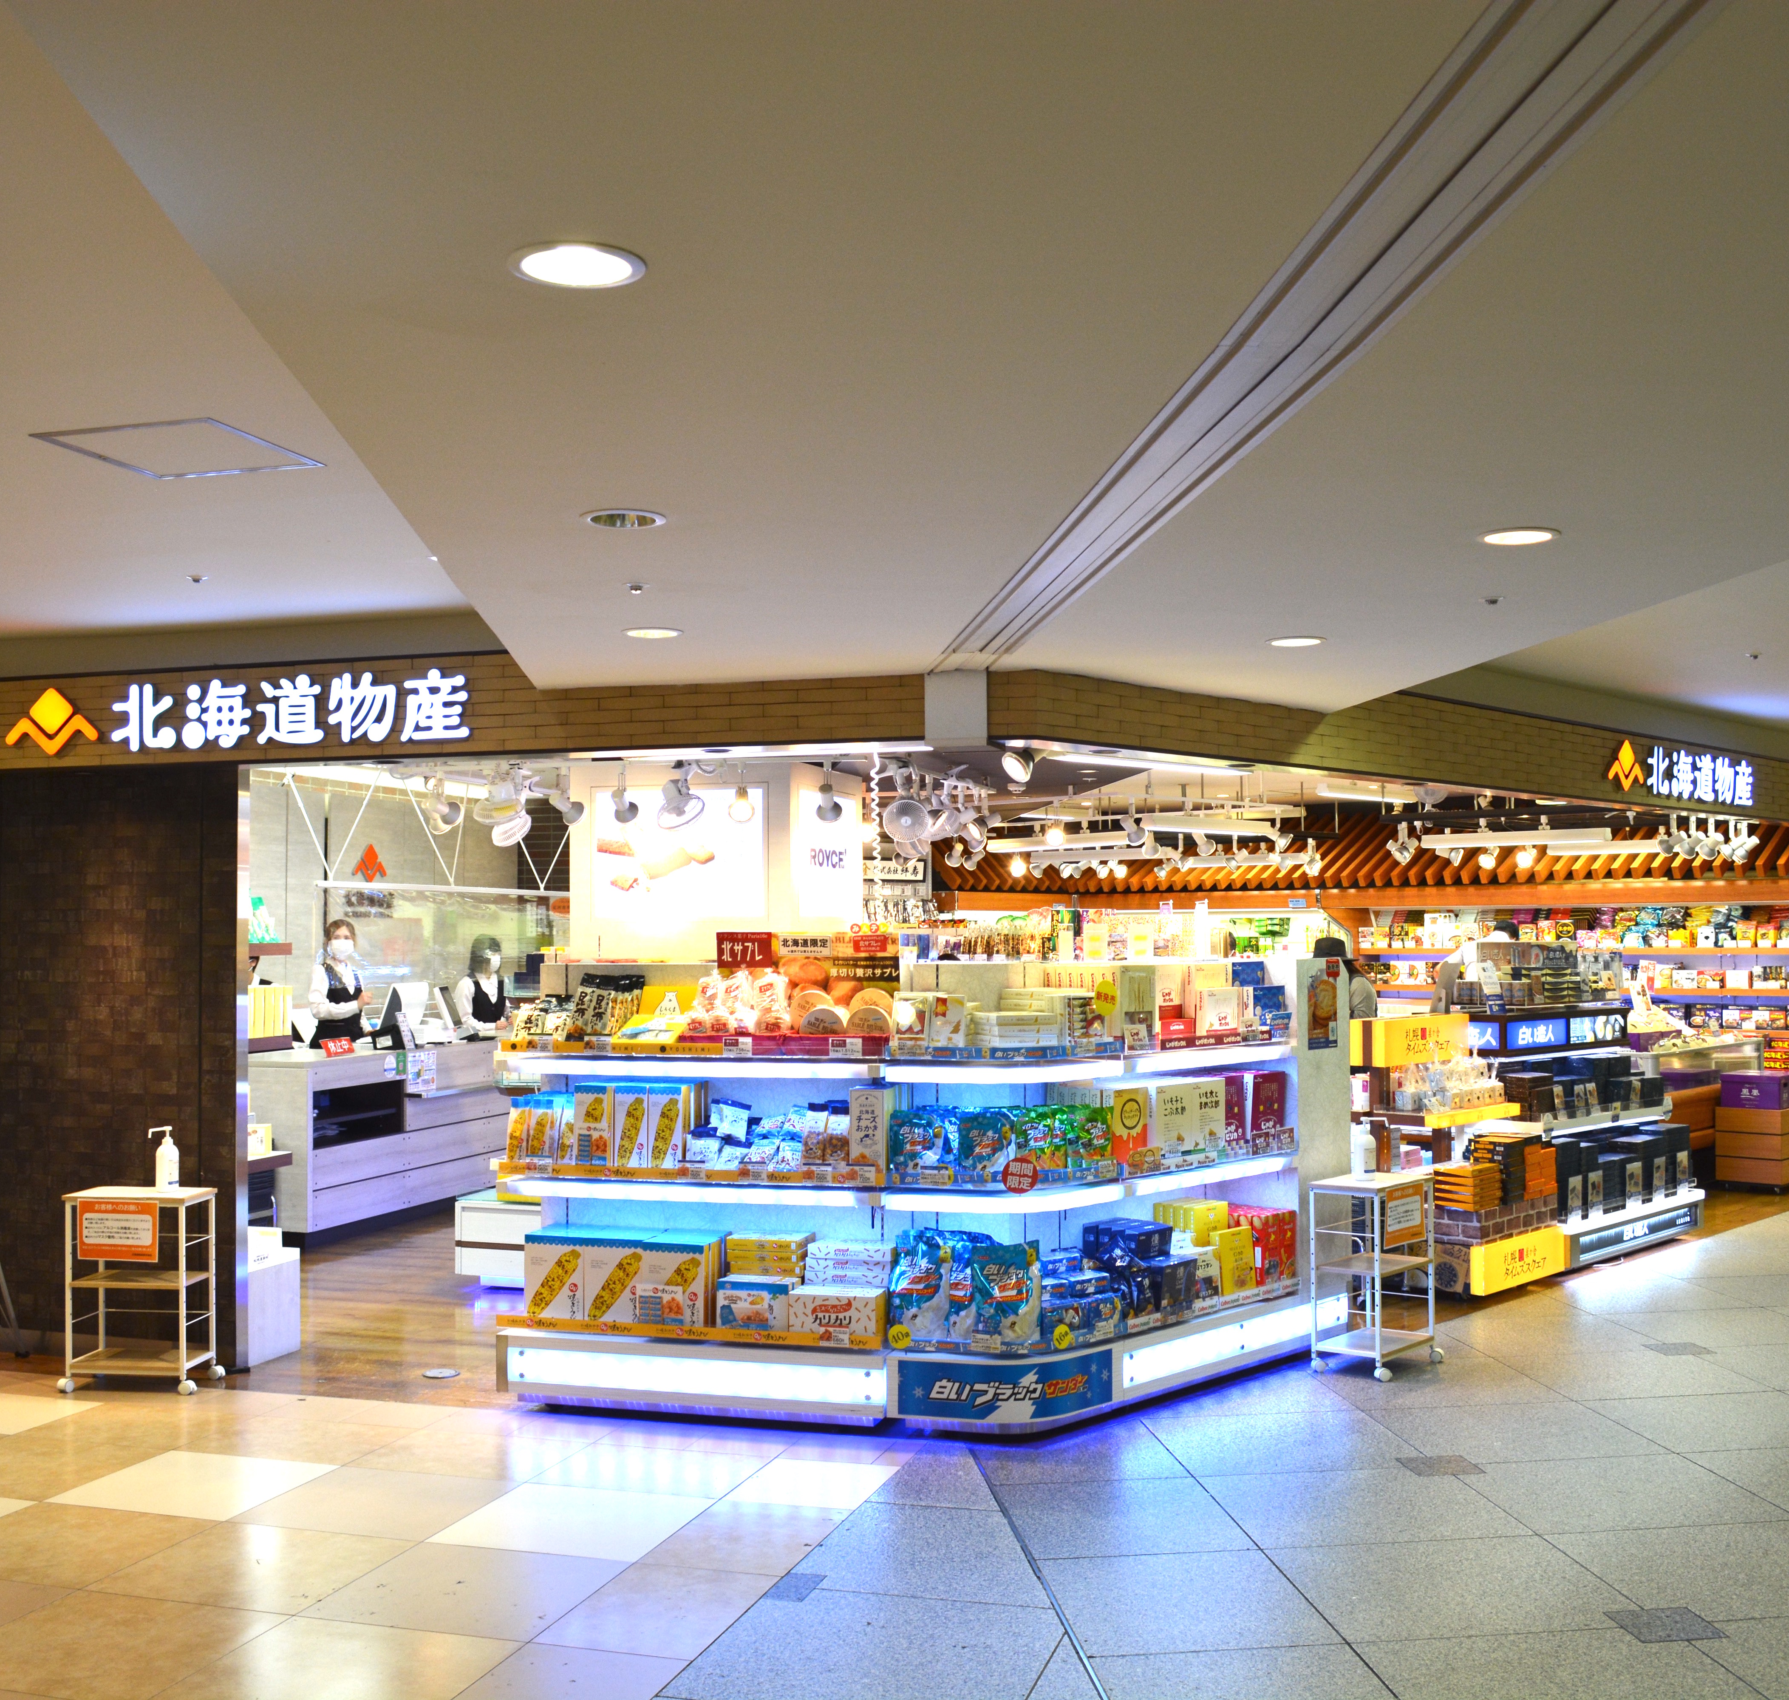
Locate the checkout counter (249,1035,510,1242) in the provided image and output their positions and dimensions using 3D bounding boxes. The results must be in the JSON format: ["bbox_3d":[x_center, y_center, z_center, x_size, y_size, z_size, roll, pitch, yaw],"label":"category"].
[{"bbox_3d":[-3.015,1.621,11.214,0.750,0.890,2.500,-1,-2,17],"label":"checkout counter"}]

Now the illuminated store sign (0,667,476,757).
[{"bbox_3d":[-2.328,-0.476,6.728,1.910,0.250,0.070,-1,-2,17],"label":"illuminated store sign"}]

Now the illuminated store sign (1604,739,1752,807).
[{"bbox_3d":[4.058,-0.397,9.889,0.070,0.260,1.950,-3,-3,43],"label":"illuminated store sign"}]

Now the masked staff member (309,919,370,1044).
[{"bbox_3d":[-3.498,1.279,11.942,0.420,1.650,0.300,2,-3,-42],"label":"masked staff member"}]

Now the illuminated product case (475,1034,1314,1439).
[{"bbox_3d":[0.171,1.249,6.591,3.020,1.210,1.300,0,-2,-14],"label":"illuminated product case"}]

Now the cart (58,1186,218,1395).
[{"bbox_3d":[-2.654,1.550,6.745,0.455,0.685,0.290,0,-2,4],"label":"cart"}]

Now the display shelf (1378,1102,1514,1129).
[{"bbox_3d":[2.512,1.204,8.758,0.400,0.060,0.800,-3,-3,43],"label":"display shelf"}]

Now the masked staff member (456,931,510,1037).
[{"bbox_3d":[-2.485,1.313,11.566,0.300,1.600,0.430,-2,-3,32],"label":"masked staff member"}]

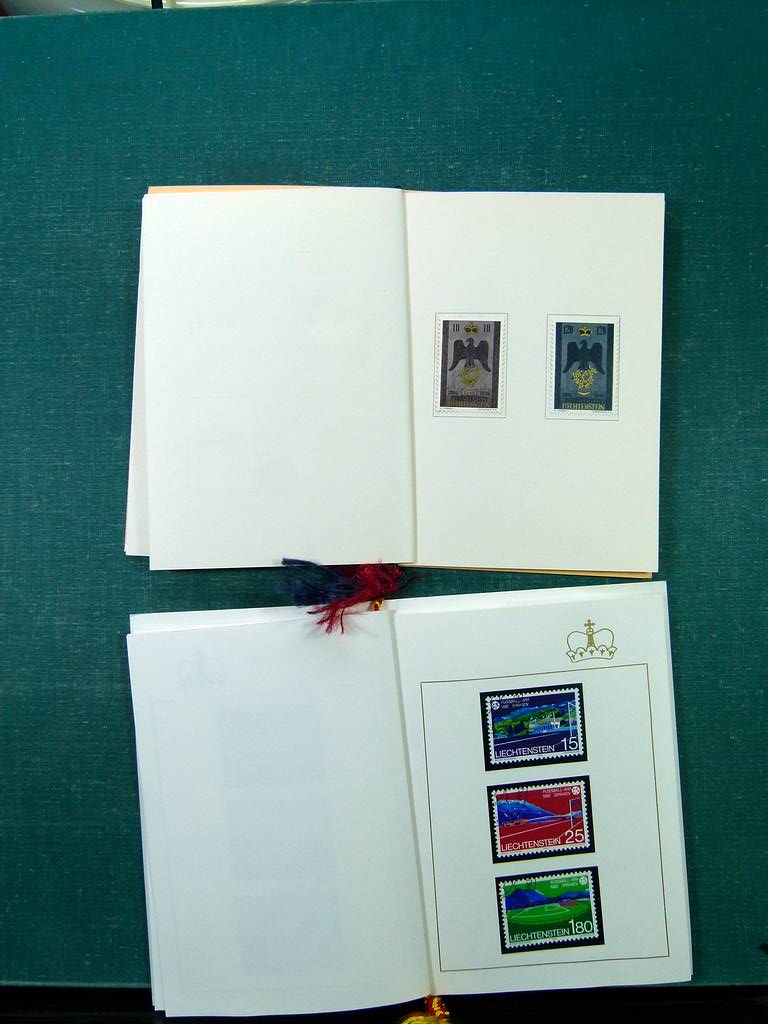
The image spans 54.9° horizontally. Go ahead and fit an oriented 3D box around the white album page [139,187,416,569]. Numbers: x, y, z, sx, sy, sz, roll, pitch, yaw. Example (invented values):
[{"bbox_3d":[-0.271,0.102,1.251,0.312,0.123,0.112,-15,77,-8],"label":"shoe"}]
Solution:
[{"bbox_3d":[-0.042,-0.052,0.292,0.103,0.006,0.147,-2,88,0],"label":"white album page"}]

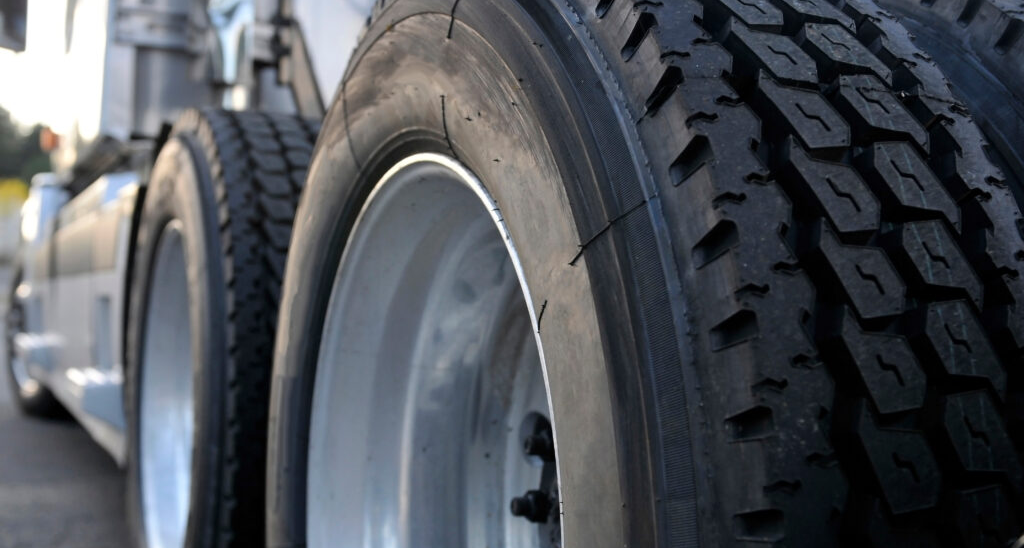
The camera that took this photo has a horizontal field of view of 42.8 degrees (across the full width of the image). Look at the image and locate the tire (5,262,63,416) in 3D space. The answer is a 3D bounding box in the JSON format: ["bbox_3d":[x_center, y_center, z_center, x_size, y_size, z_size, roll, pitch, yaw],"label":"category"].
[{"bbox_3d":[-2.689,0.324,7.439,0.285,1.040,1.040,2,-2,-23],"label":"tire"}]

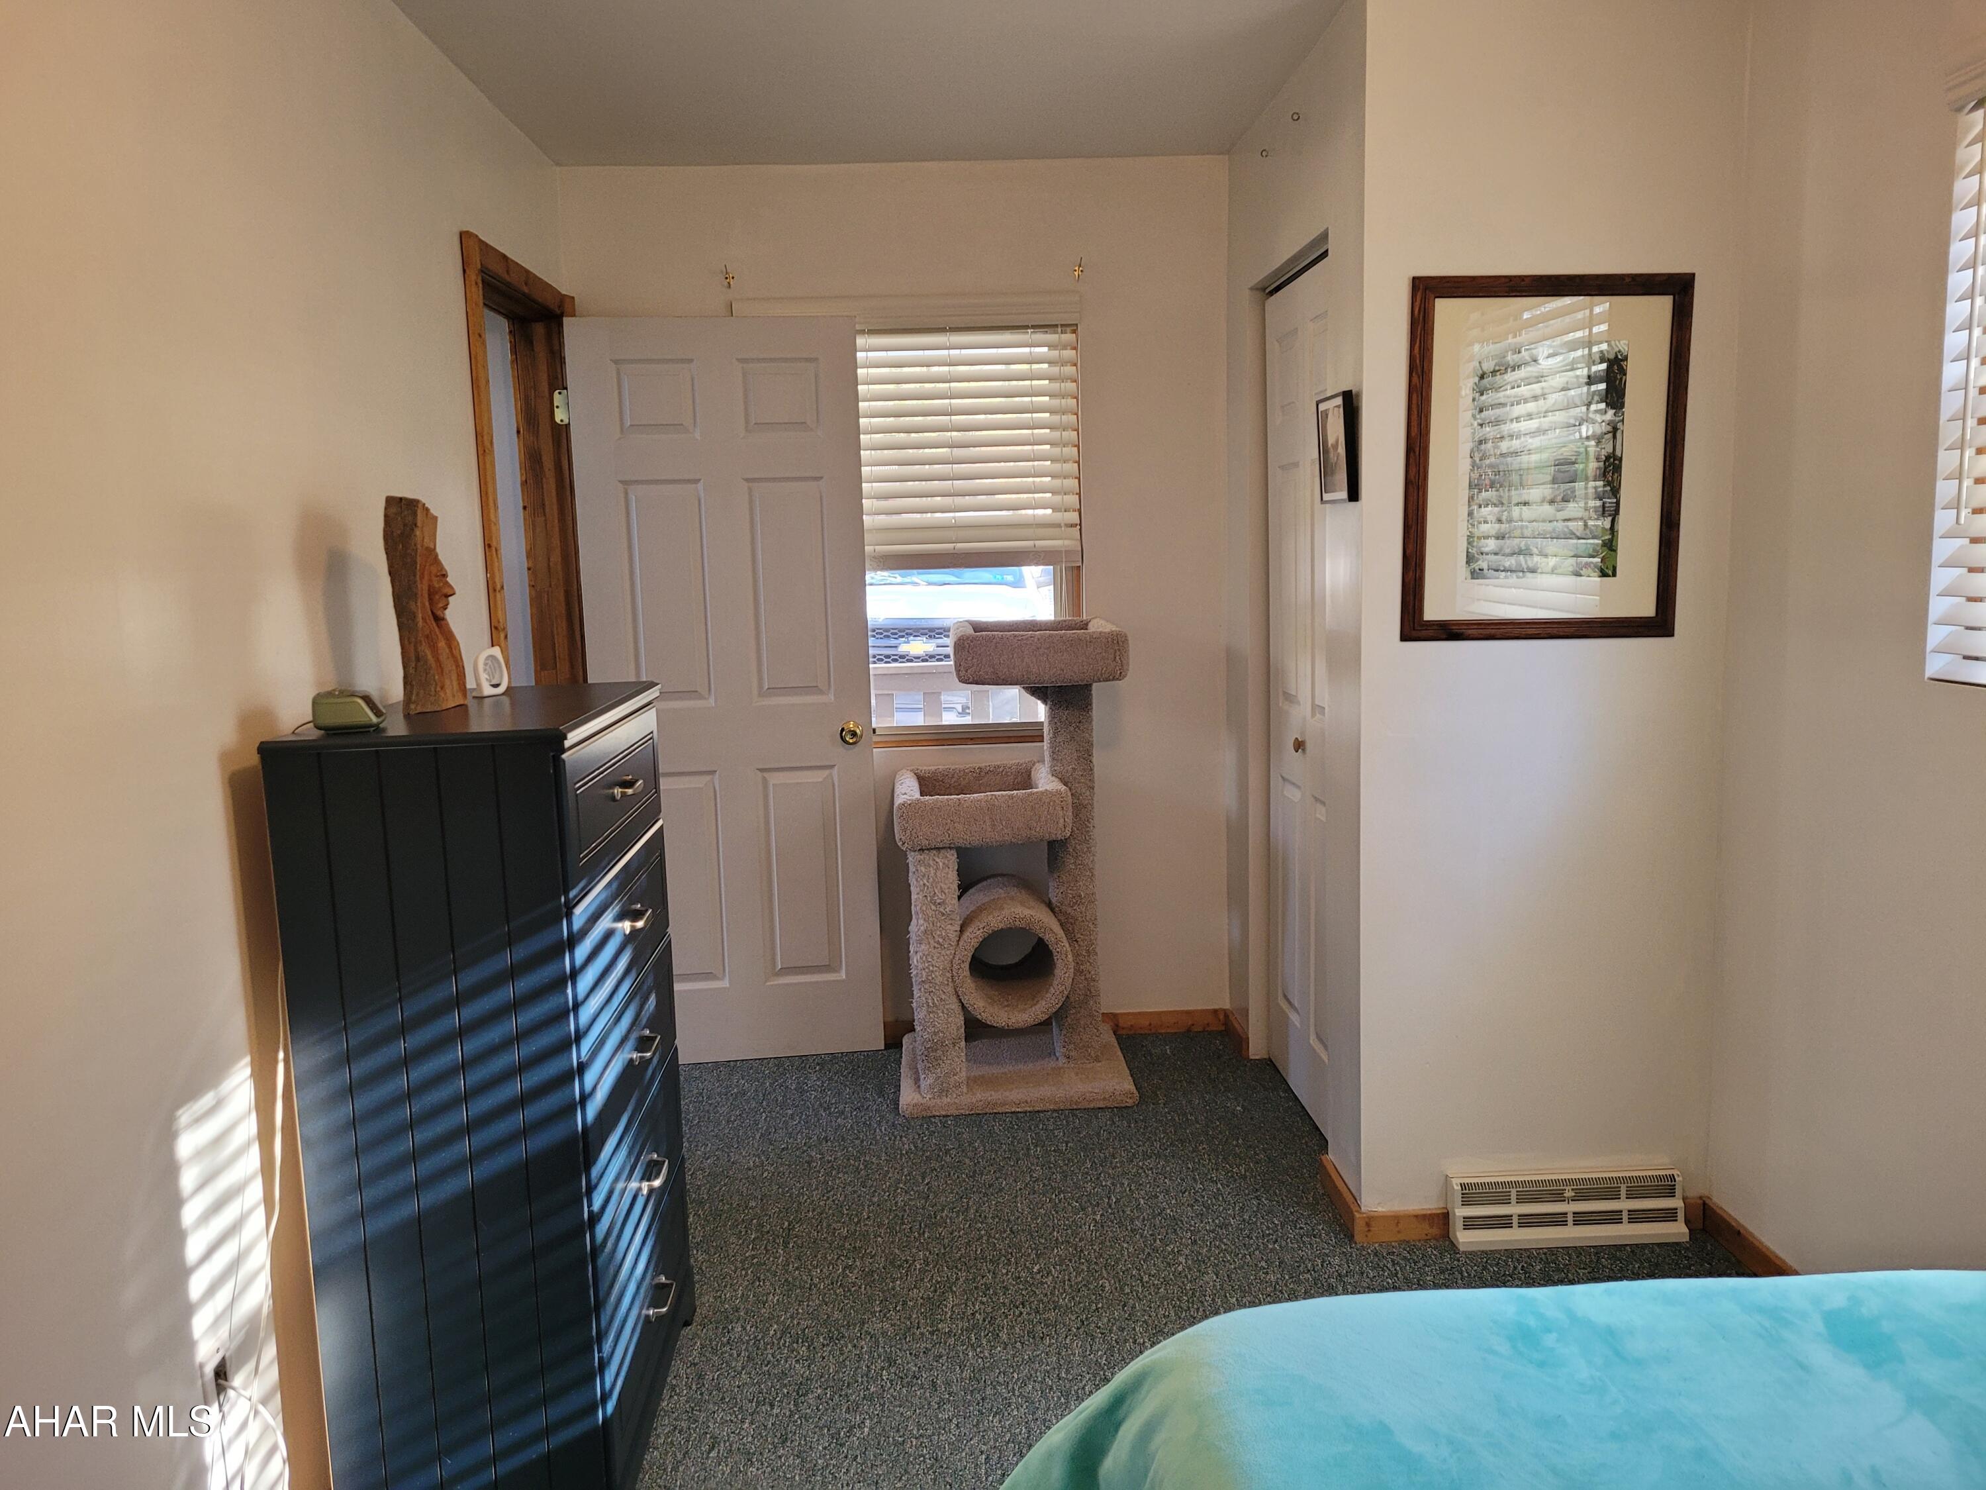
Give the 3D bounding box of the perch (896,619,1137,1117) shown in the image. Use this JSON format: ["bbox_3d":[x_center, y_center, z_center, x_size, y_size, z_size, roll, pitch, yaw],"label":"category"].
[{"bbox_3d":[0.048,0.293,3.911,0.610,1.210,0.610,-2,8,-2],"label":"perch"}]

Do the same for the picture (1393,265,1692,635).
[{"bbox_3d":[1.036,-0.534,2.803,0.527,0.669,0.026,-1,7,-2],"label":"picture"}]

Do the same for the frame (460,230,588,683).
[{"bbox_3d":[-1.141,-0.090,3.654,0.140,2.097,0.910,-2,8,-2],"label":"frame"}]

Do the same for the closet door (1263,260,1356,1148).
[{"bbox_3d":[0.768,-0.091,3.559,0.035,2.010,0.820,-2,8,-2],"label":"closet door"}]

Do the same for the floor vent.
[{"bbox_3d":[1.156,0.927,2.984,0.468,0.135,0.056,-2,8,-2],"label":"floor vent"}]

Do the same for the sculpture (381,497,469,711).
[{"bbox_3d":[-0.859,-0.215,2.266,0.110,0.325,0.105,-3,8,-11],"label":"sculpture"}]

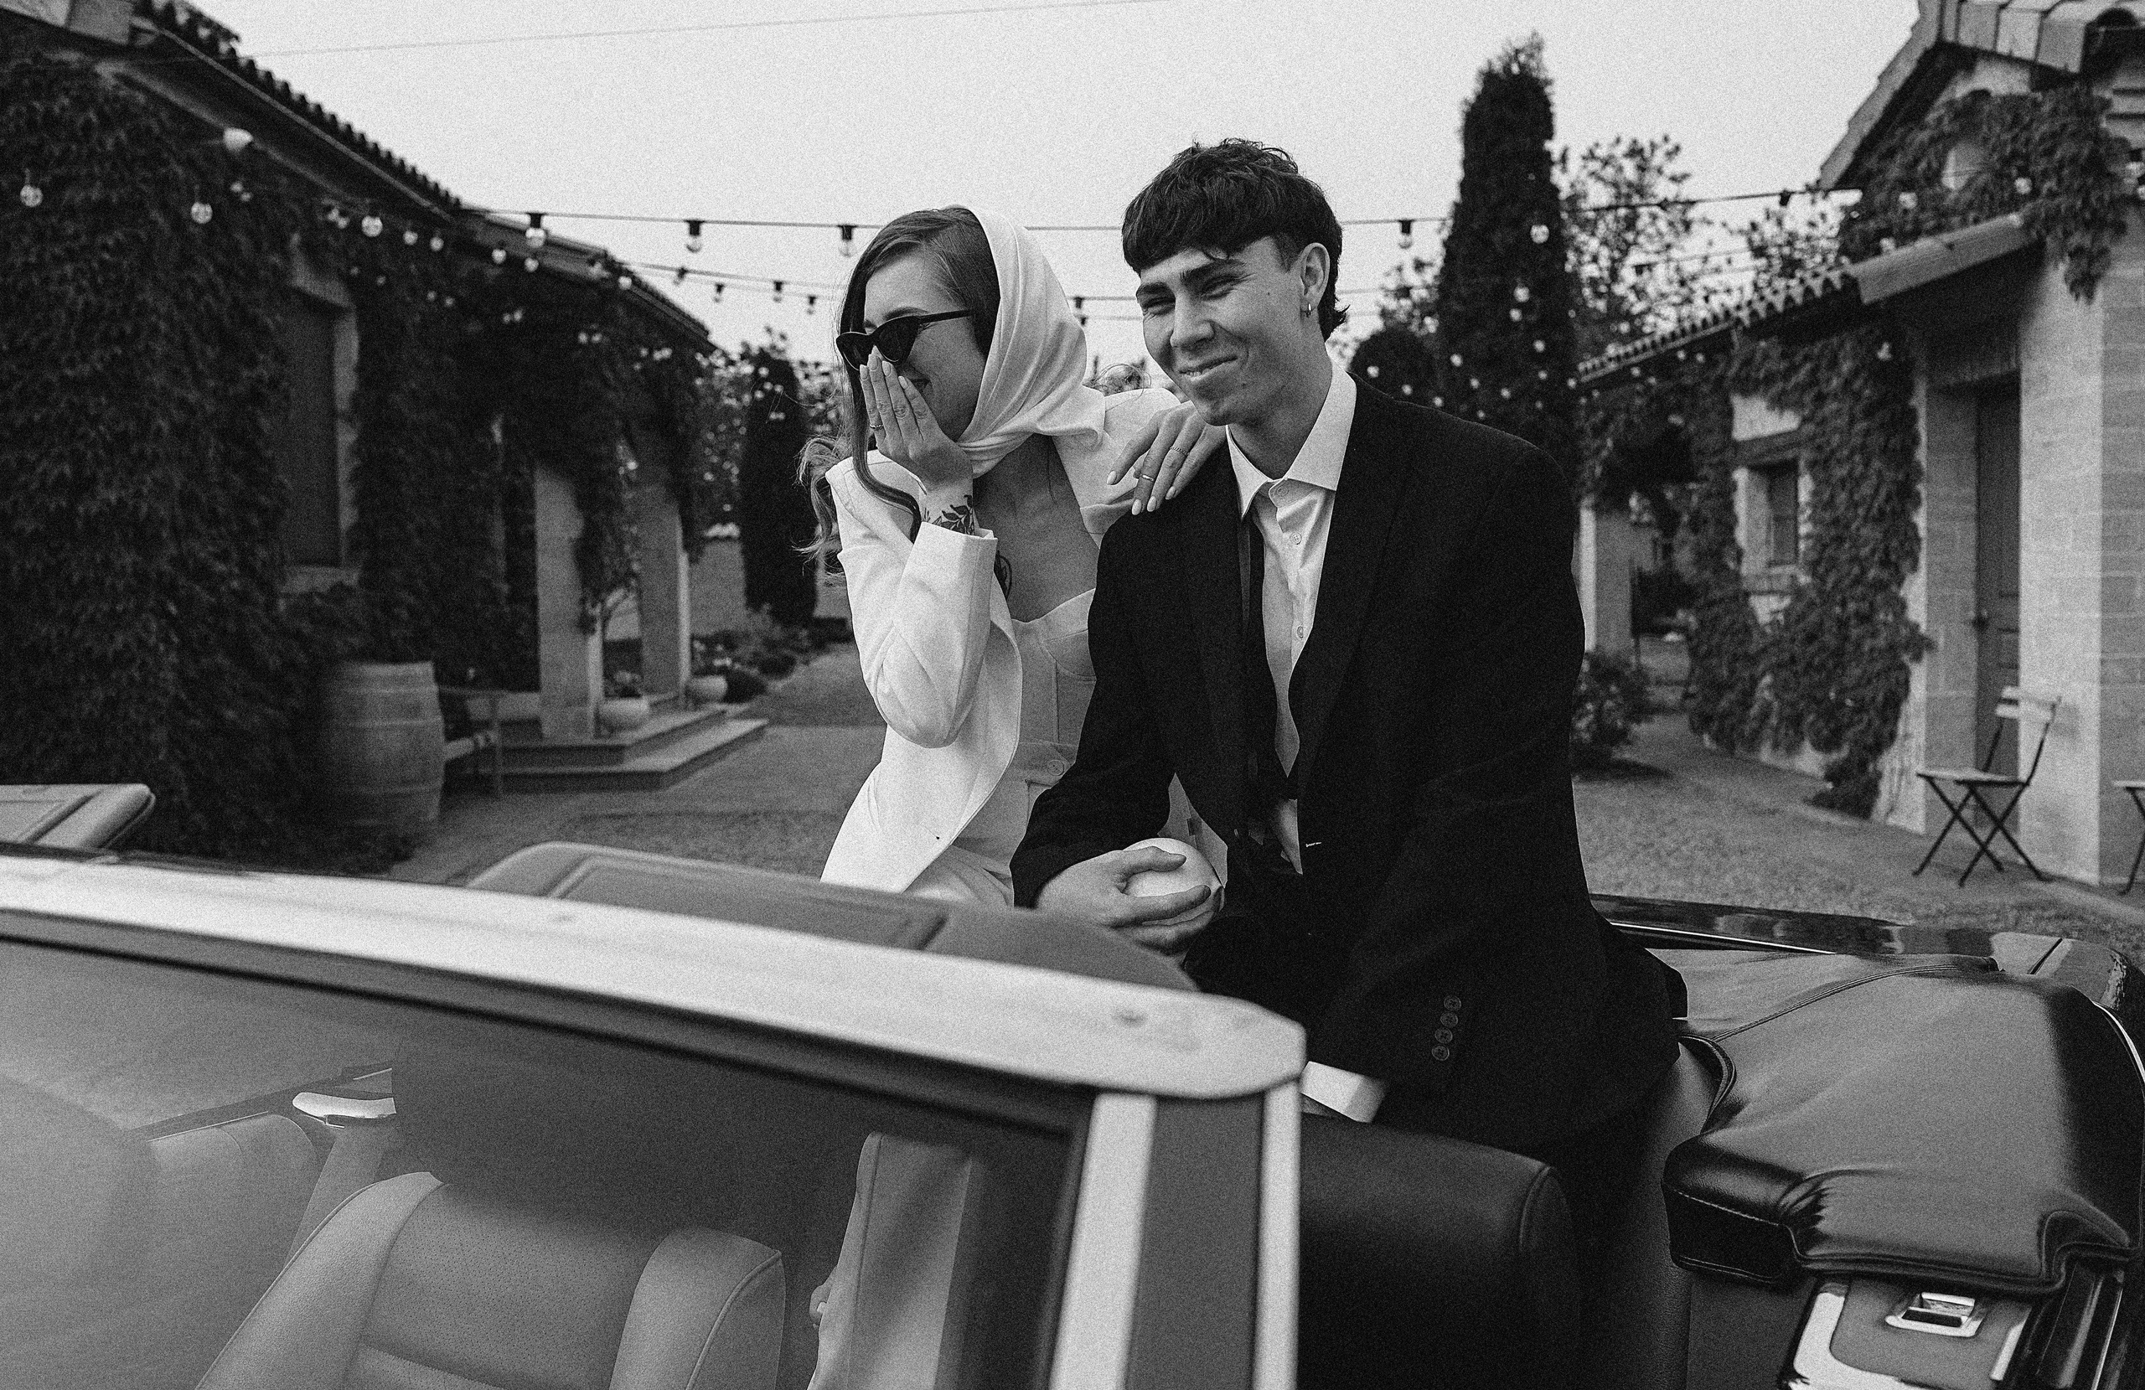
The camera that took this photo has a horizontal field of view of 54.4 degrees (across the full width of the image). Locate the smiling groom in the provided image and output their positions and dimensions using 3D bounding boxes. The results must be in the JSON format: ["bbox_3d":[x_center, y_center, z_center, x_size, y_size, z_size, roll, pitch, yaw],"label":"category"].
[{"bbox_3d":[0.261,0.145,1.885,0.580,1.250,0.760,1,4,38],"label":"smiling groom"}]

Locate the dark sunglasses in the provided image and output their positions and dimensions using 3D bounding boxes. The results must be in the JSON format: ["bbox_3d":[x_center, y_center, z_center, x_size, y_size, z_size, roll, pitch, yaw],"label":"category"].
[{"bbox_3d":[-0.144,-0.370,2.137,0.145,0.052,0.145,-17,13,-42],"label":"dark sunglasses"}]

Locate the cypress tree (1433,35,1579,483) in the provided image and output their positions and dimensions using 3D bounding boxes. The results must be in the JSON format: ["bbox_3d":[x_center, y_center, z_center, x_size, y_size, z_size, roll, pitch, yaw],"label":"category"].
[{"bbox_3d":[5.043,-3.770,24.188,1.700,7.570,1.700,-1,3,0],"label":"cypress tree"}]

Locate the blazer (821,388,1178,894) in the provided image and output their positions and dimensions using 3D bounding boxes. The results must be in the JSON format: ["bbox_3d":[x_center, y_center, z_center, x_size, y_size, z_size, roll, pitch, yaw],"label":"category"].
[{"bbox_3d":[-0.051,-0.037,2.170,0.450,0.600,0.360,1,3,28],"label":"blazer"}]

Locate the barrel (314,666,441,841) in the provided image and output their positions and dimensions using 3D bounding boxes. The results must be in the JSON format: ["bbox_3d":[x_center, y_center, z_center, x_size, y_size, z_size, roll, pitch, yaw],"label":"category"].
[{"bbox_3d":[-3.877,0.296,11.700,0.710,0.950,0.710,-1,3,0],"label":"barrel"}]

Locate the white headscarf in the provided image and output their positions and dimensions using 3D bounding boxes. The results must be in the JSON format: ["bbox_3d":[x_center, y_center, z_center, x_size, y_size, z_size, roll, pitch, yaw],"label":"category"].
[{"bbox_3d":[-0.054,-0.370,2.200,0.190,0.280,0.210,2,12,44],"label":"white headscarf"}]

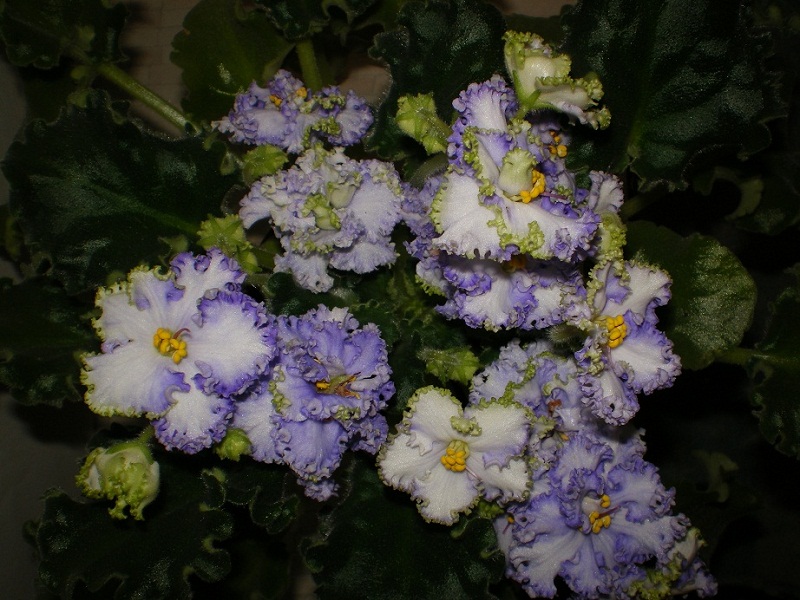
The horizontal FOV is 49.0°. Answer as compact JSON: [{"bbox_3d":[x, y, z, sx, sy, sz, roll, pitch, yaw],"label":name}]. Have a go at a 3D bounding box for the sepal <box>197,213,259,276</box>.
[{"bbox_3d":[-0.058,-0.019,0.297,0.021,0.015,0.018,19,56,14],"label":"sepal"}]

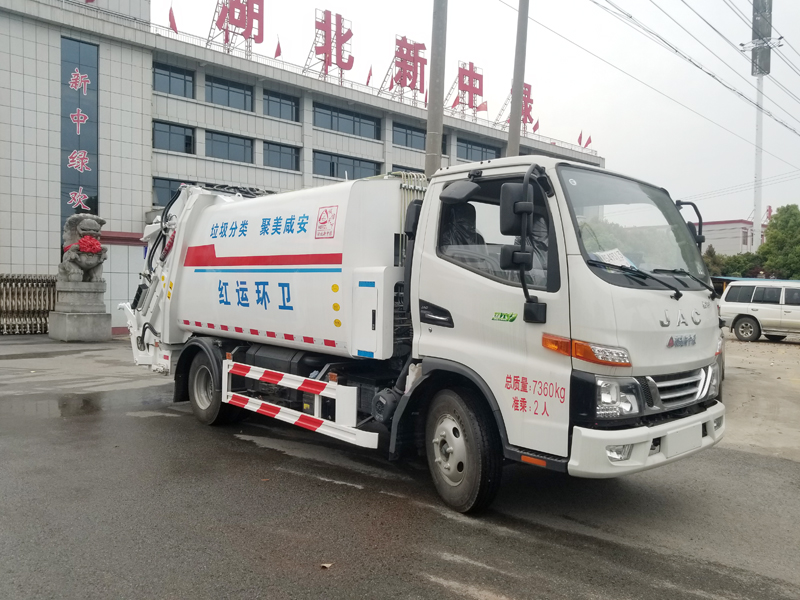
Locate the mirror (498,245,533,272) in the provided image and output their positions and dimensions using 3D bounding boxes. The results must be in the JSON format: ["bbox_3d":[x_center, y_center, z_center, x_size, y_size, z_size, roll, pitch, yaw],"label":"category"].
[{"bbox_3d":[0.598,-0.219,3.100,0.170,0.135,0.075,1,1,-11],"label":"mirror"}]

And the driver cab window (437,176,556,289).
[{"bbox_3d":[0.552,-0.391,3.507,0.100,0.650,0.850,0,2,-44],"label":"driver cab window"}]

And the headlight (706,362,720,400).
[{"bbox_3d":[2.165,0.555,4.207,0.280,0.250,0.150,0,2,-44],"label":"headlight"}]

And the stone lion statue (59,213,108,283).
[{"bbox_3d":[-9.481,-1.543,18.000,1.350,2.050,1.150,0,0,40],"label":"stone lion statue"}]

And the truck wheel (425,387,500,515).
[{"bbox_3d":[0.390,0.966,3.896,0.210,0.775,0.775,1,2,-22],"label":"truck wheel"}]

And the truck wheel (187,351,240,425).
[{"bbox_3d":[-1.960,0.900,6.221,0.210,0.775,0.775,0,2,-44],"label":"truck wheel"}]

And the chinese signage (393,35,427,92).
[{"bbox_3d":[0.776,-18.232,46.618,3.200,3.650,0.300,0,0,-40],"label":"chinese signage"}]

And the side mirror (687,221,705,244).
[{"bbox_3d":[2.311,-0.460,4.717,0.080,0.270,0.170,2,2,21],"label":"side mirror"}]

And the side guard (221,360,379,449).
[{"bbox_3d":[-0.888,0.798,4.920,0.110,0.400,2.227,0,2,-44],"label":"side guard"}]

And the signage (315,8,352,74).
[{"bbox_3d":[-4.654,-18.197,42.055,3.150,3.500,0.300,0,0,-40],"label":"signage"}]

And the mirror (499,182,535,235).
[{"bbox_3d":[0.601,-0.469,3.098,0.175,0.270,0.080,1,1,-11],"label":"mirror"}]

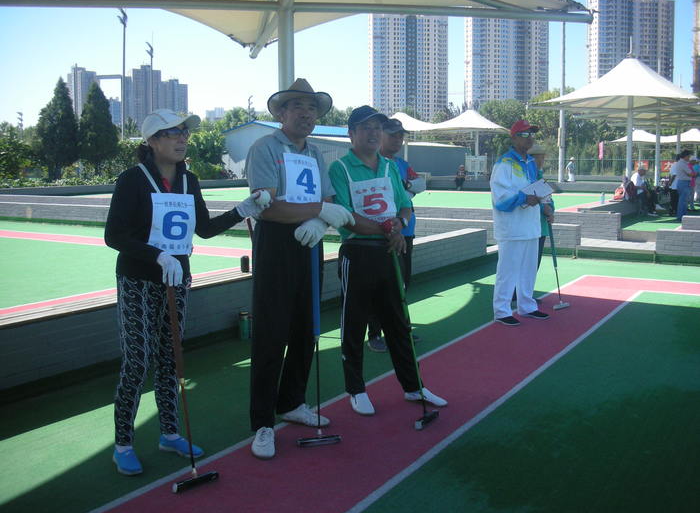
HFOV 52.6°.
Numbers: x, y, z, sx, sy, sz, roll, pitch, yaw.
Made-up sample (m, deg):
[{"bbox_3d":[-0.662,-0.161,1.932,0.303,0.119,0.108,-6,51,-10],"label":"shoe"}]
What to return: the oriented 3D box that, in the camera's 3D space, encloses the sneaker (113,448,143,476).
[{"bbox_3d":[-1.012,0.916,3.222,0.090,0.085,0.240,-5,9,-35],"label":"sneaker"}]

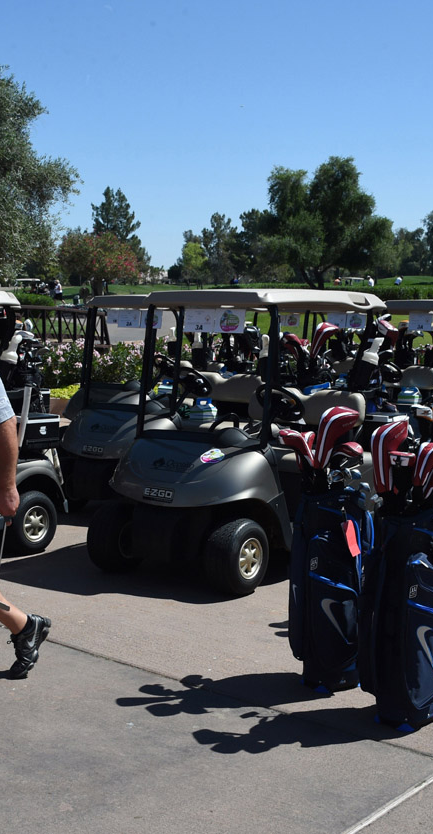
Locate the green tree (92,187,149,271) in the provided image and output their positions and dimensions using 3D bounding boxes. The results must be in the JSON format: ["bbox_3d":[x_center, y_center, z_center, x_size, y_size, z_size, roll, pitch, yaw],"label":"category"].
[{"bbox_3d":[-10.725,-20.214,125.000,6.626,11.342,6.626,1,6,0],"label":"green tree"}]

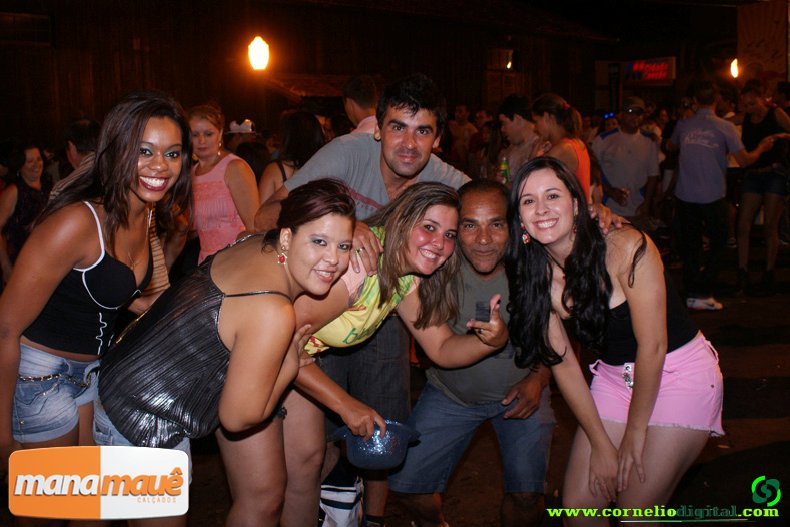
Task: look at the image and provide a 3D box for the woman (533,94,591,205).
[{"bbox_3d":[0.945,-0.200,4.690,0.380,1.590,0.460,3,11,19],"label":"woman"}]

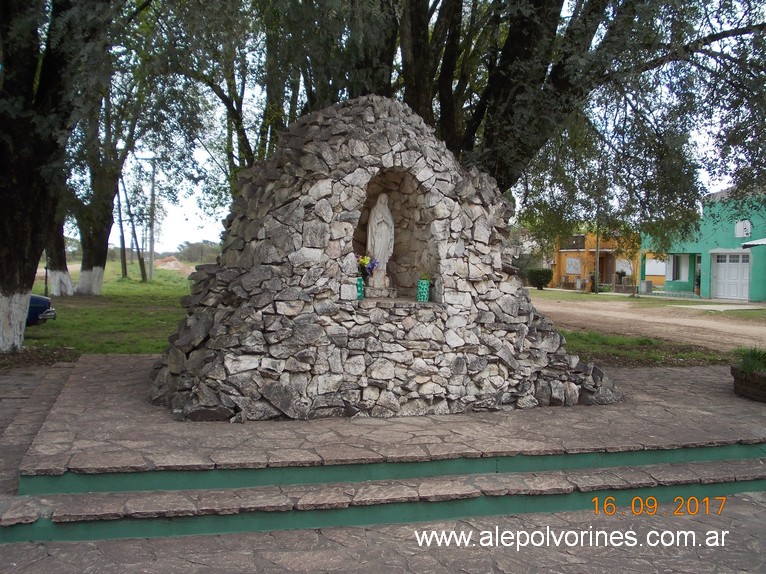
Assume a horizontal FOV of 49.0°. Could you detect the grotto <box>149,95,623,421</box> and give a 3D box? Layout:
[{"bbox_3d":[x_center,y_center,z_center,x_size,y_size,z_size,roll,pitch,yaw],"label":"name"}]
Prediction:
[{"bbox_3d":[-0.127,-0.428,8.300,4.250,2.950,2.680,0,2,-15],"label":"grotto"}]

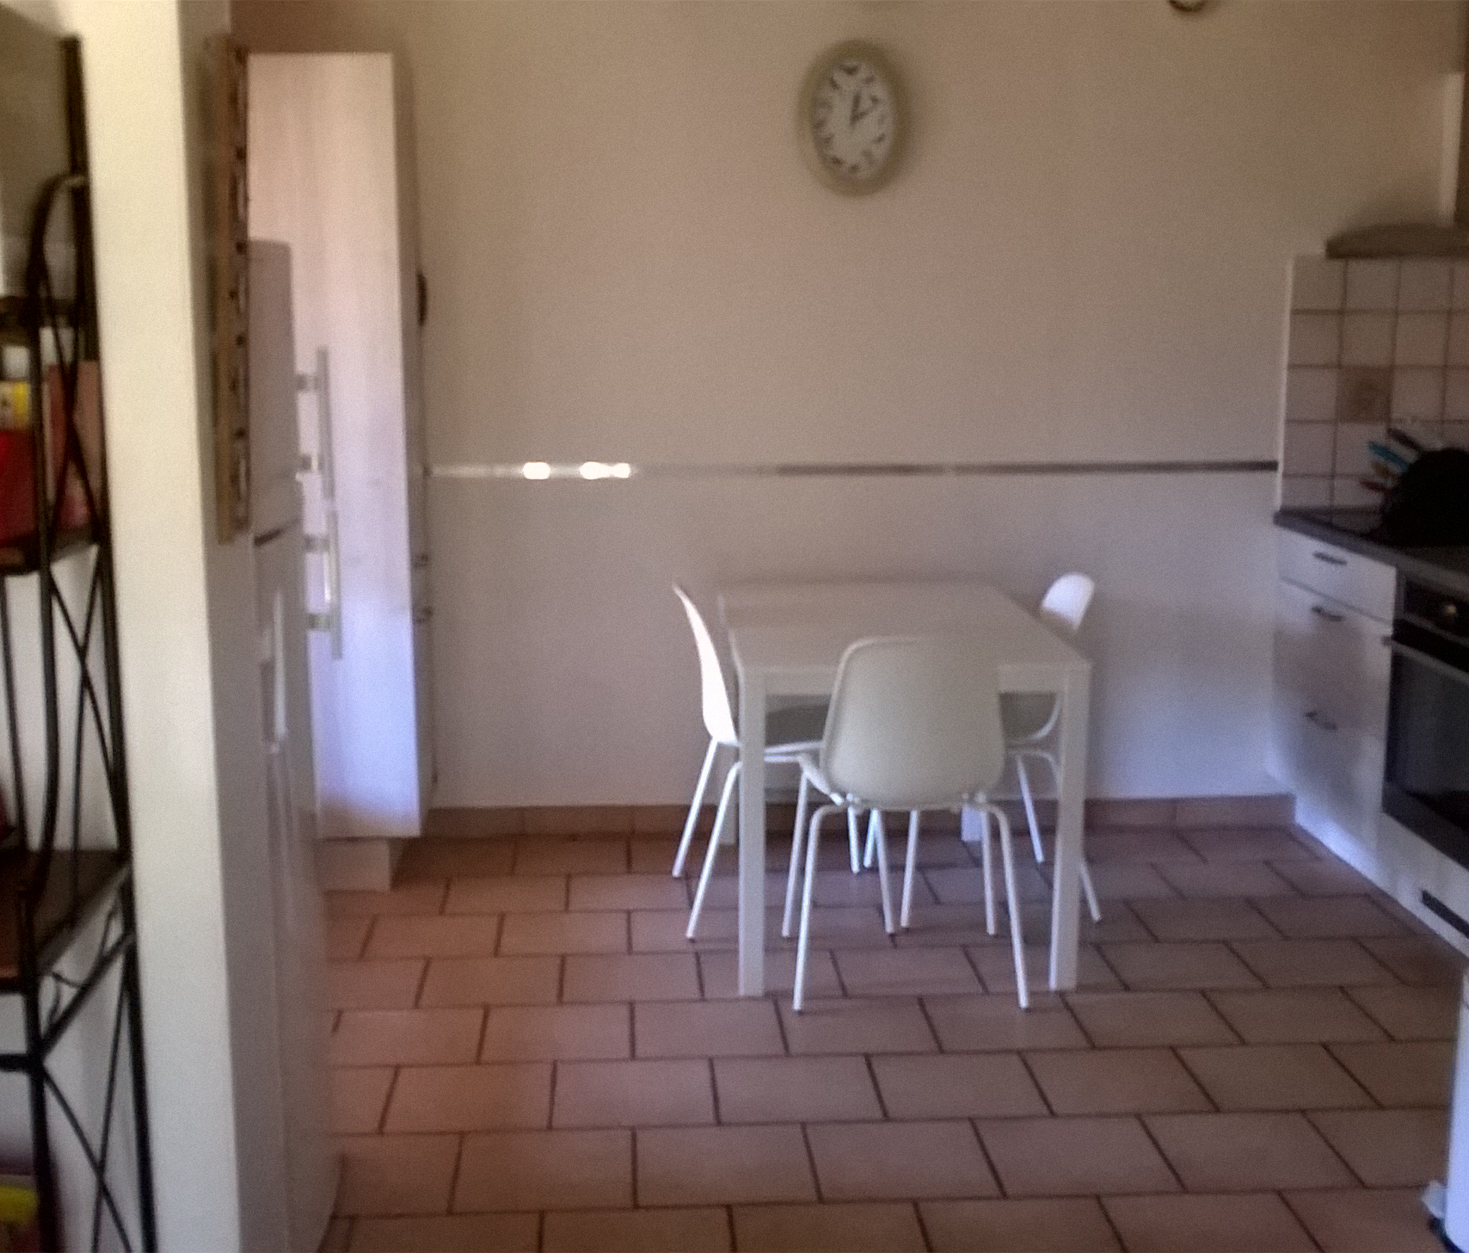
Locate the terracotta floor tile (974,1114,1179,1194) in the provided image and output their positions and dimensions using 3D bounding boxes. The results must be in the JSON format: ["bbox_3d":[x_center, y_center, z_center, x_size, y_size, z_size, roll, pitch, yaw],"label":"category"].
[{"bbox_3d":[0.619,0.964,3.326,0.310,0.012,0.308,-1,10,-3],"label":"terracotta floor tile"}]

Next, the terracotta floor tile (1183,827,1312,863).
[{"bbox_3d":[1.438,0.621,5.145,0.305,0.012,0.301,-1,10,-3],"label":"terracotta floor tile"}]

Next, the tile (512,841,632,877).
[{"bbox_3d":[-0.446,0.647,5.082,0.309,0.012,0.304,-1,10,-3],"label":"tile"}]

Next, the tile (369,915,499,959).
[{"bbox_3d":[-0.723,0.755,4.439,0.302,0.012,0.302,-1,10,-3],"label":"tile"}]

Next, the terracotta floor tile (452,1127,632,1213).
[{"bbox_3d":[-0.333,0.960,3.220,0.305,0.012,0.305,-1,10,-3],"label":"terracotta floor tile"}]

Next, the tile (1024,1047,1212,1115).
[{"bbox_3d":[0.749,0.896,3.594,0.305,0.012,0.305,-1,10,-3],"label":"tile"}]

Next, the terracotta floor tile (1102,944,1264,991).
[{"bbox_3d":[1.028,0.790,4.235,0.302,0.012,0.302,-1,10,-3],"label":"terracotta floor tile"}]

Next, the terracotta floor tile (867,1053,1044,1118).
[{"bbox_3d":[0.434,0.898,3.571,0.305,0.012,0.301,-1,10,-3],"label":"terracotta floor tile"}]

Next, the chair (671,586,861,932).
[{"bbox_3d":[0.109,0.299,4.614,0.520,0.830,0.520,-1,10,-5],"label":"chair"}]

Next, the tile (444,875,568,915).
[{"bbox_3d":[-0.584,0.701,4.755,0.302,0.012,0.302,-1,10,-3],"label":"tile"}]

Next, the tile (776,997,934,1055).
[{"bbox_3d":[0.261,0.853,3.893,0.309,0.012,0.304,-1,10,-3],"label":"tile"}]

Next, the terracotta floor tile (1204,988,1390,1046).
[{"bbox_3d":[1.202,0.839,3.932,0.305,0.012,0.305,-1,10,-3],"label":"terracotta floor tile"}]

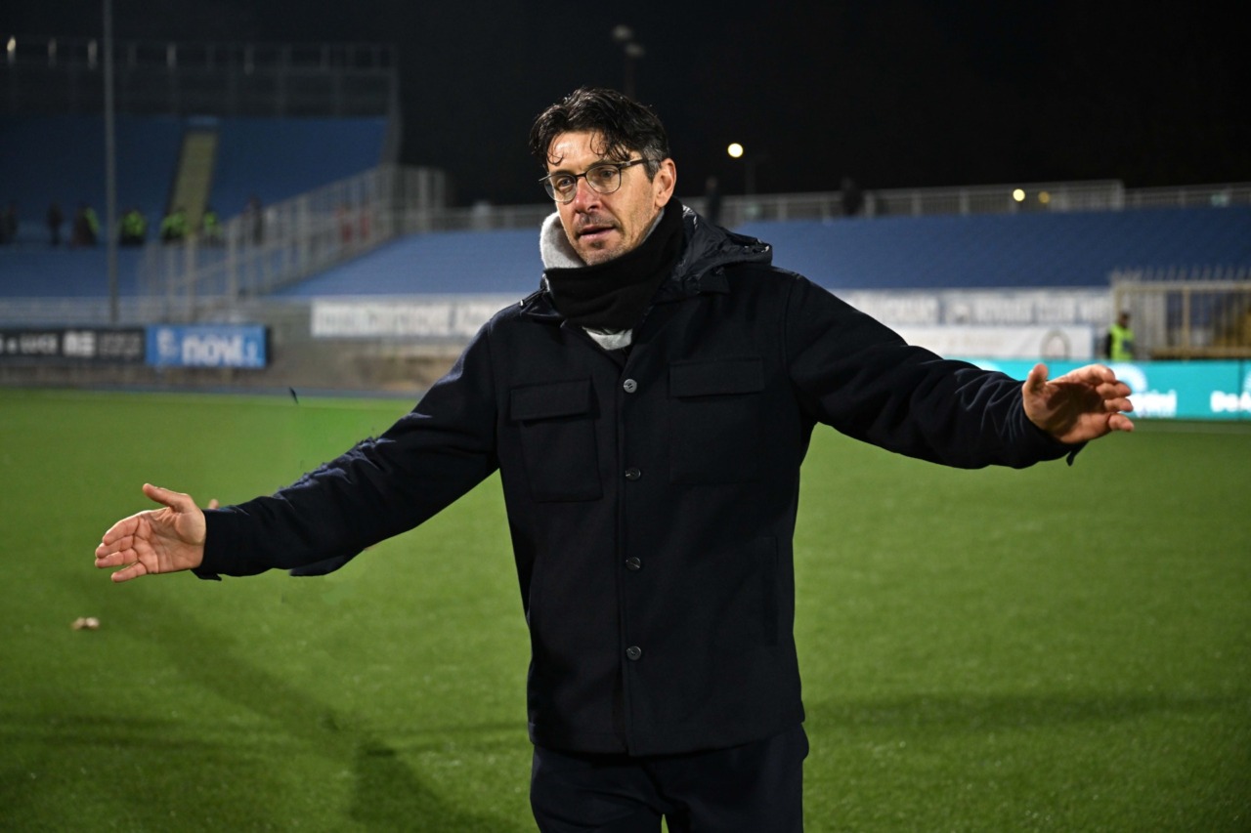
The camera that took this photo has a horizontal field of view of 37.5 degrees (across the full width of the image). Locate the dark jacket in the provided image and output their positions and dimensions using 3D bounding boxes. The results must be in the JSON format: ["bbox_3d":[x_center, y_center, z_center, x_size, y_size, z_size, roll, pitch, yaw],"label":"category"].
[{"bbox_3d":[0.032,0.077,2.536,1.130,0.760,0.460,1,3,13],"label":"dark jacket"}]

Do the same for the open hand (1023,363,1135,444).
[{"bbox_3d":[0.574,-0.015,2.340,0.155,0.105,0.085,-7,-5,36],"label":"open hand"}]

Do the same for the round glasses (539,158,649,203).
[{"bbox_3d":[-0.024,-0.333,2.558,0.138,0.045,0.138,-4,9,31],"label":"round glasses"}]

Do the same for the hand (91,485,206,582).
[{"bbox_3d":[-0.620,0.153,2.420,0.165,0.120,0.075,-10,0,-29],"label":"hand"}]

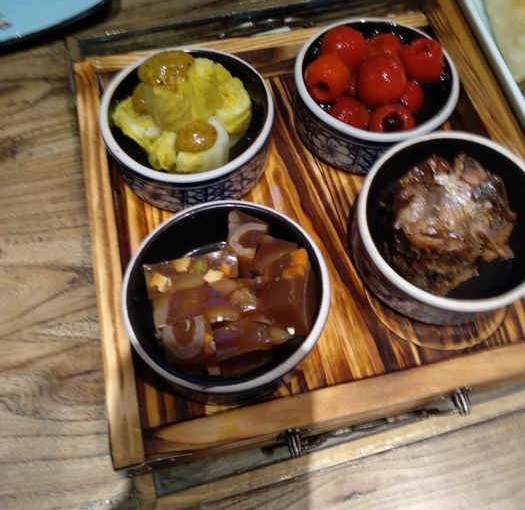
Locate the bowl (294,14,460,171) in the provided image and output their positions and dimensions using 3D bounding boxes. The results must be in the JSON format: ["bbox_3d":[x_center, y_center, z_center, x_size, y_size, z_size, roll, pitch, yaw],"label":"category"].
[{"bbox_3d":[0.074,-0.108,0.359,0.106,0.041,0.106,1,65,0],"label":"bowl"}]

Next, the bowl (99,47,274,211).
[{"bbox_3d":[-0.046,-0.080,0.338,0.106,0.041,0.106,0,65,0],"label":"bowl"}]

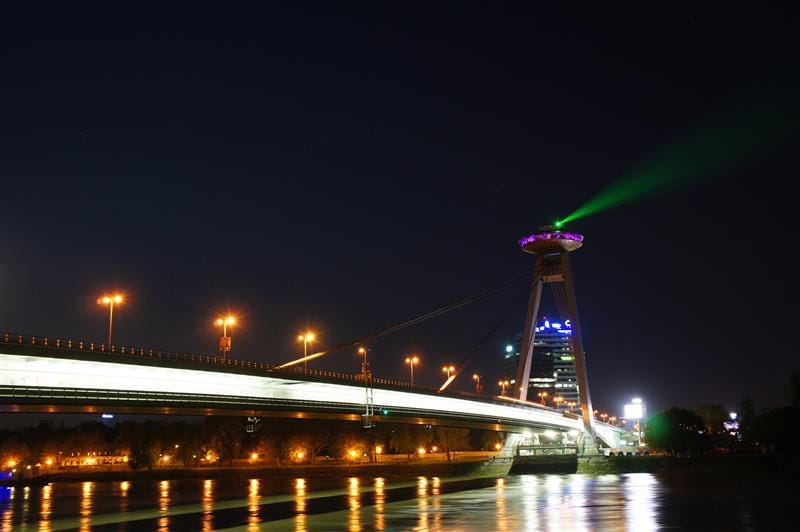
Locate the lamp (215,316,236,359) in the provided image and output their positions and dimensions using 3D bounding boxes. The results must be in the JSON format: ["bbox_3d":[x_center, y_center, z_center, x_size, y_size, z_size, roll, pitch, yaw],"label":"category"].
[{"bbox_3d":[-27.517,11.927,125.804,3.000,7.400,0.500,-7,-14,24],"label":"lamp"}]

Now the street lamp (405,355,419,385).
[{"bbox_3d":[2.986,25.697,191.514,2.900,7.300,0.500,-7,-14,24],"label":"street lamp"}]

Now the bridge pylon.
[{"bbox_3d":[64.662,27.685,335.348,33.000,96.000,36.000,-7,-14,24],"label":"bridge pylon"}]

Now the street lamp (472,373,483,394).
[{"bbox_3d":[23.202,35.367,235.335,2.800,7.100,0.500,-7,-14,24],"label":"street lamp"}]

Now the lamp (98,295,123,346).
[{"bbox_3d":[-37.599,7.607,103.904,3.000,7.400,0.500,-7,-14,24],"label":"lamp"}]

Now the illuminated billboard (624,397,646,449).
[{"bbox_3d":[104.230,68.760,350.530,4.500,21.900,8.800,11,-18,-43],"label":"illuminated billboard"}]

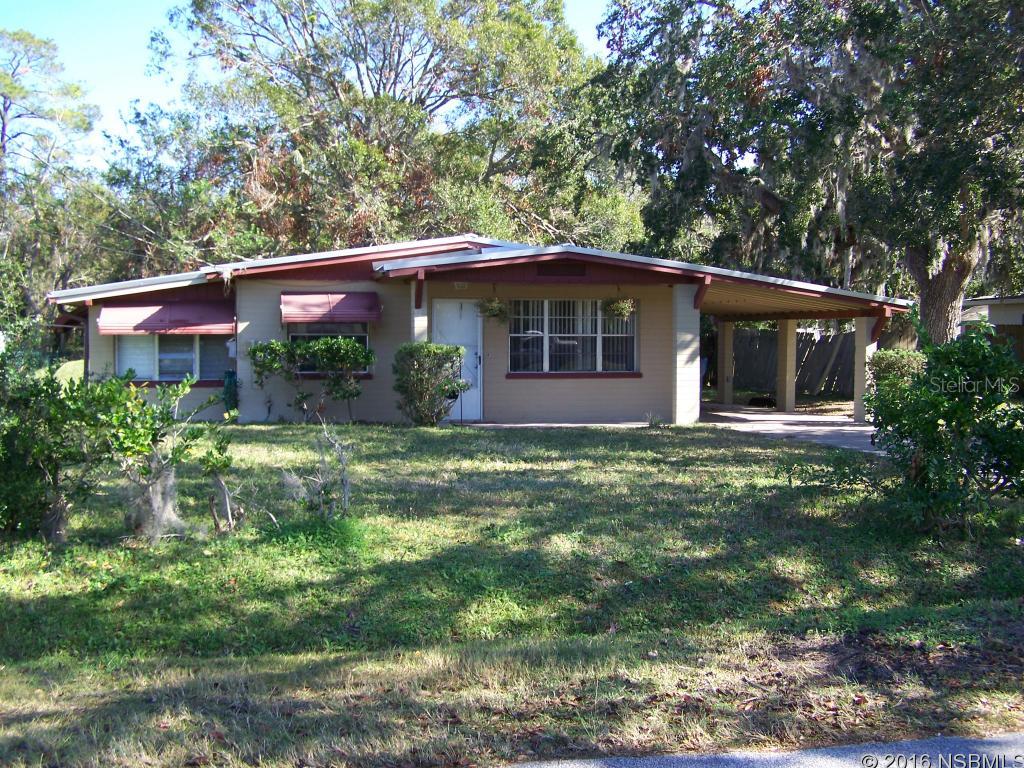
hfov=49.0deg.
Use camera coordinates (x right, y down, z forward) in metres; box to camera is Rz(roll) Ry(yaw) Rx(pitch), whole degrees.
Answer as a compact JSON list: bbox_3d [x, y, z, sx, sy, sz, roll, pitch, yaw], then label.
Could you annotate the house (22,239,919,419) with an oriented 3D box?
[{"bbox_3d":[-1.043,-0.961,20.707,13.150,3.100,8.800,-1,3,-13],"label":"house"}]

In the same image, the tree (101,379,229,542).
[{"bbox_3d":[-2.684,0.594,8.633,0.950,1.220,0.850,0,2,0],"label":"tree"}]

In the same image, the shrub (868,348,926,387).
[{"bbox_3d":[6.787,0.028,19.826,0.950,1.308,0.900,0,2,-14],"label":"shrub"}]

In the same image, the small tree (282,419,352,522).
[{"bbox_3d":[-1.616,0.694,9.338,0.560,0.880,0.500,0,2,0],"label":"small tree"}]

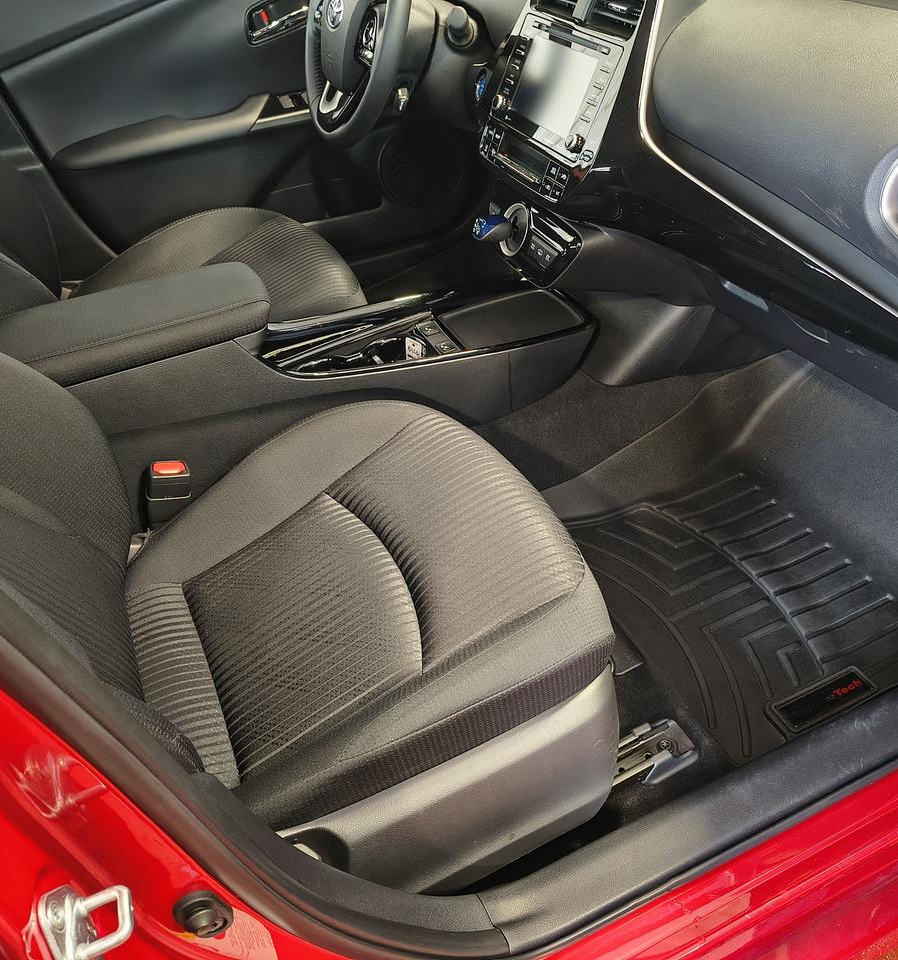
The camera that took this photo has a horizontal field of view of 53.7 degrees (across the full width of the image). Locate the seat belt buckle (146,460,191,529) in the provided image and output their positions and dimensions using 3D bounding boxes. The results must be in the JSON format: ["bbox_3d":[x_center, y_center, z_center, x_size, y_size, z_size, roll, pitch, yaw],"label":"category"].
[{"bbox_3d":[-0.325,0.016,1.030,0.045,0.073,0.029,-6,36,-27],"label":"seat belt buckle"}]

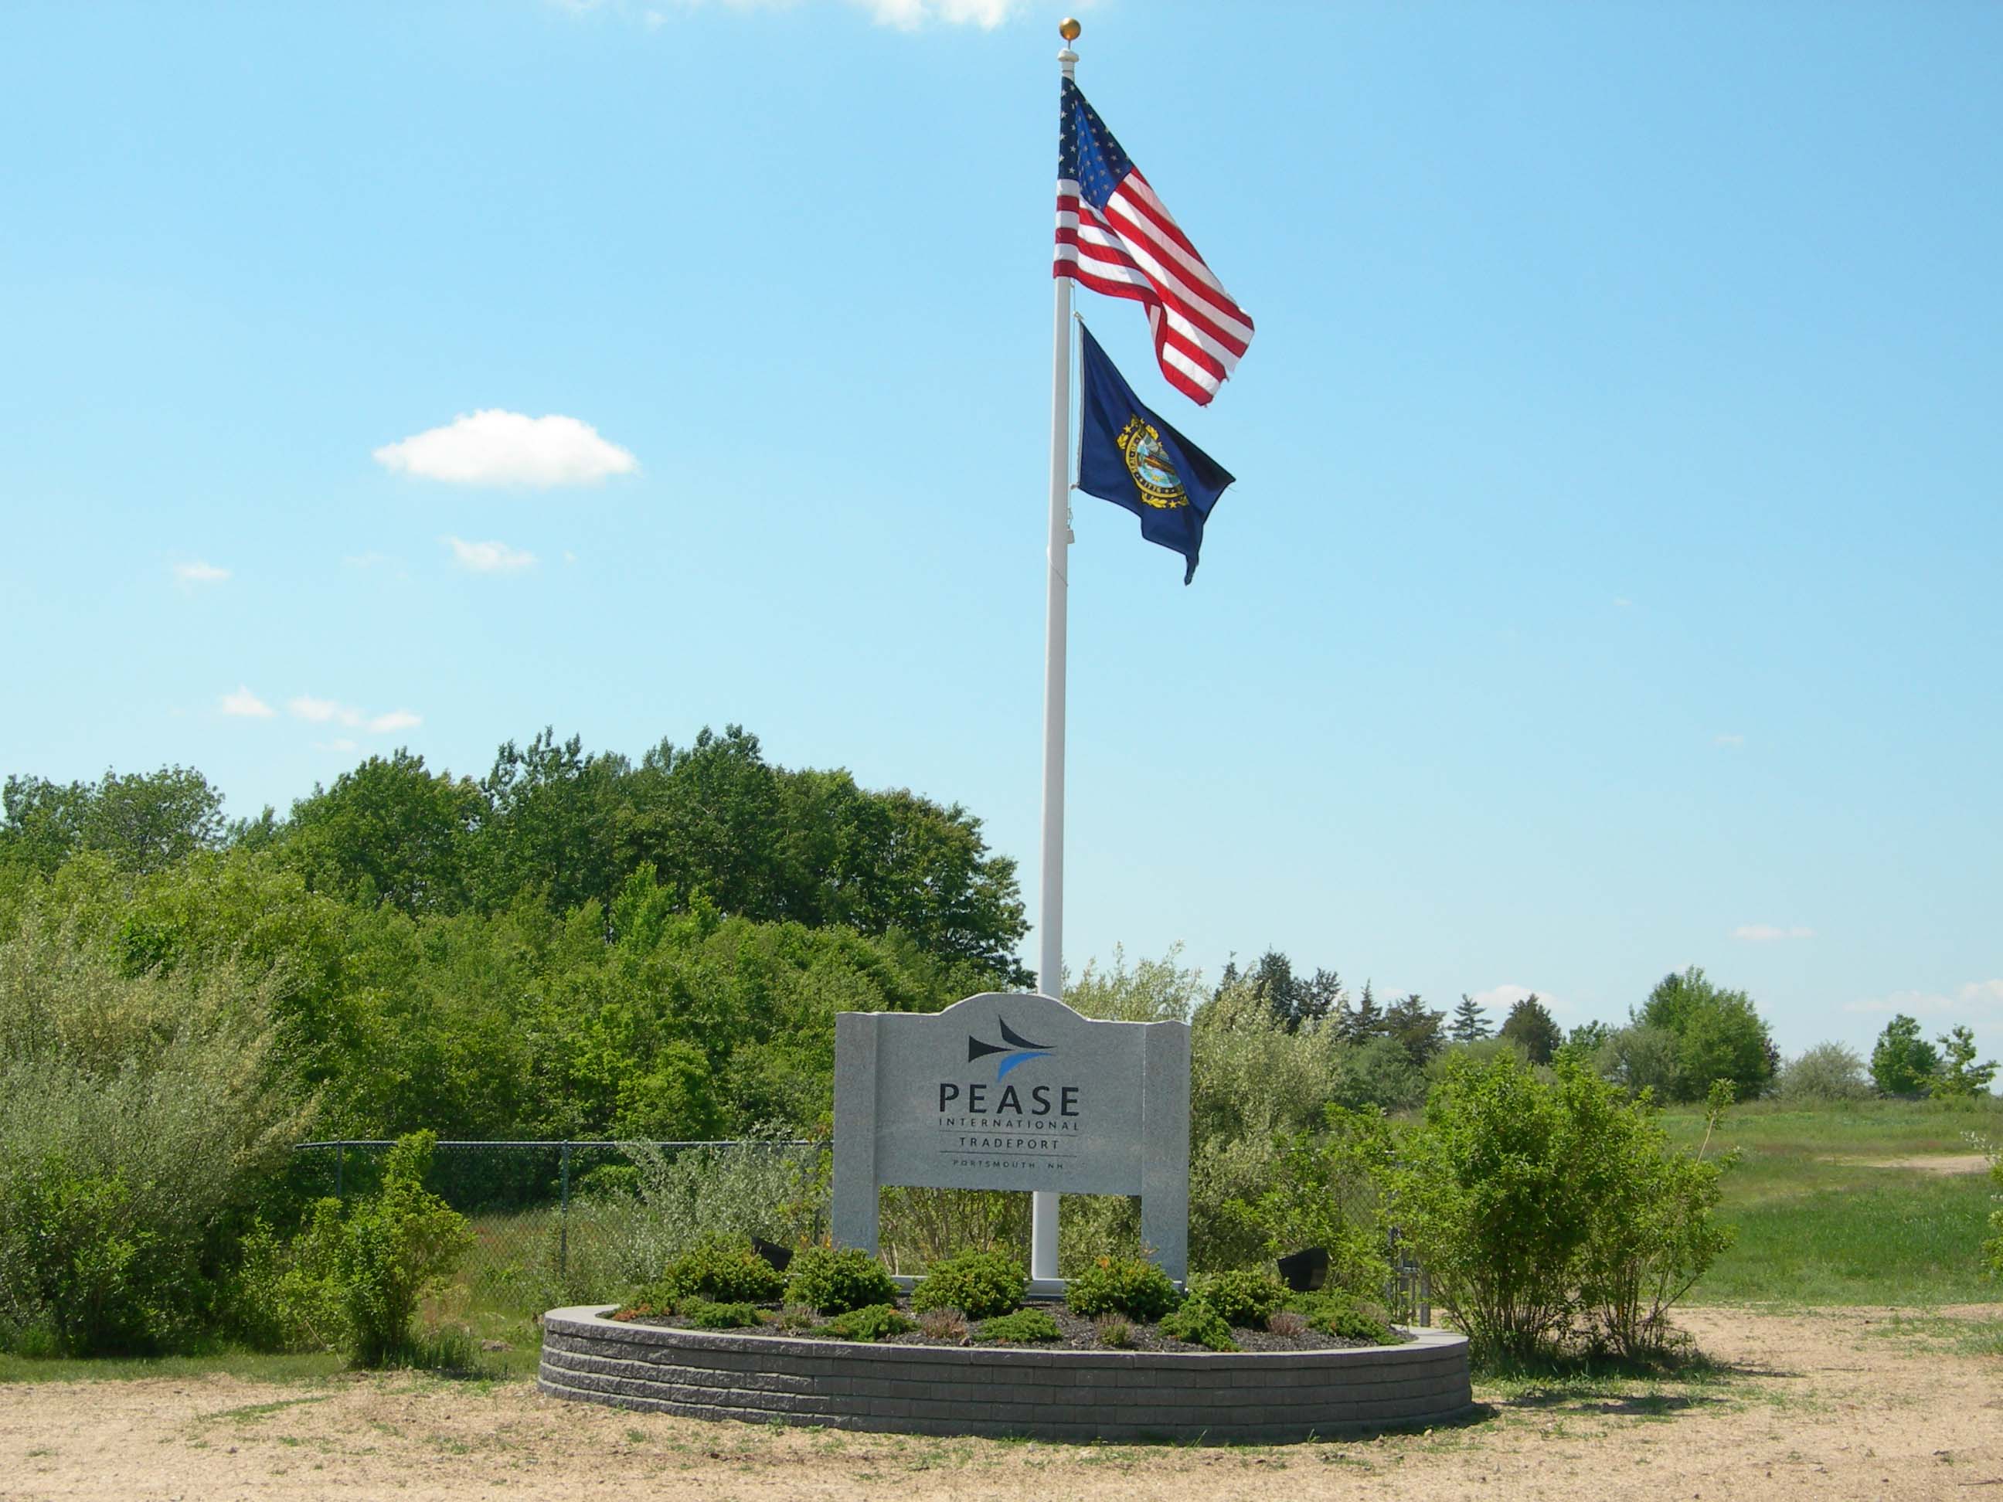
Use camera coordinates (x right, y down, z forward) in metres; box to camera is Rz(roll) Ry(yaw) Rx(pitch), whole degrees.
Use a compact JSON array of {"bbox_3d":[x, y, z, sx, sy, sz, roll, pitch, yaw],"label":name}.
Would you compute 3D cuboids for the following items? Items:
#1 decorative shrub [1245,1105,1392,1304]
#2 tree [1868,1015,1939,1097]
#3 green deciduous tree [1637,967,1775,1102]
[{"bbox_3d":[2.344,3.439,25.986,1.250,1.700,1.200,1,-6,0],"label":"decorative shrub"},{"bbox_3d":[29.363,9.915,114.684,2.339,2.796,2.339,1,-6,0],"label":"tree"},{"bbox_3d":[23.887,9.634,119.732,4.724,4.565,4.488,1,-6,0],"label":"green deciduous tree"}]

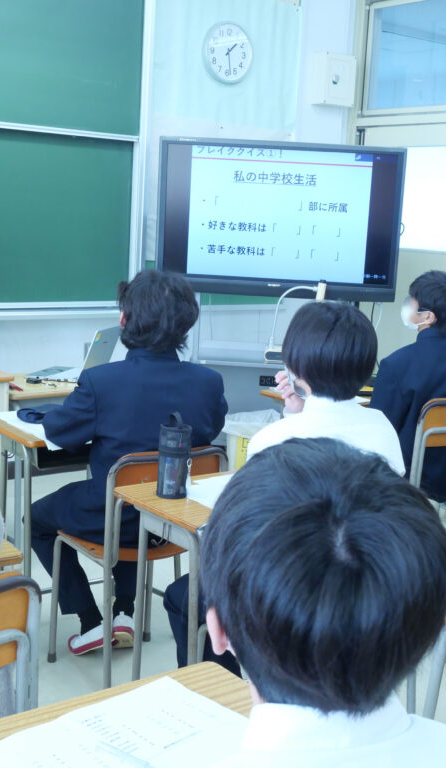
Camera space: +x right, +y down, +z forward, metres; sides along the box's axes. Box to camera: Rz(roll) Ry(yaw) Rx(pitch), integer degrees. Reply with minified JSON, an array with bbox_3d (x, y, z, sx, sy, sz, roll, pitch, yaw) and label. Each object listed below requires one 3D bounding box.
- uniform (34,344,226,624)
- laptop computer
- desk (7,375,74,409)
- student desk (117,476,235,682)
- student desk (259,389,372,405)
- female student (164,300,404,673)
[{"bbox_3d":[-0.309,0.322,2.858,0.520,0.920,0.580,-4,12,-33],"label":"uniform"},{"bbox_3d":[-0.637,-0.136,4.077,0.313,0.233,0.328,5,10,11],"label":"laptop computer"},{"bbox_3d":[-0.761,0.345,4.041,0.630,0.710,0.440,-6,13,-44],"label":"desk"},{"bbox_3d":[0.053,0.634,2.584,0.600,0.700,0.400,-4,12,-34],"label":"student desk"},{"bbox_3d":[0.496,0.389,4.068,0.600,0.700,0.400,-5,13,-36],"label":"student desk"},{"bbox_3d":[0.140,0.401,2.321,0.500,1.245,0.620,-4,12,-36],"label":"female student"}]

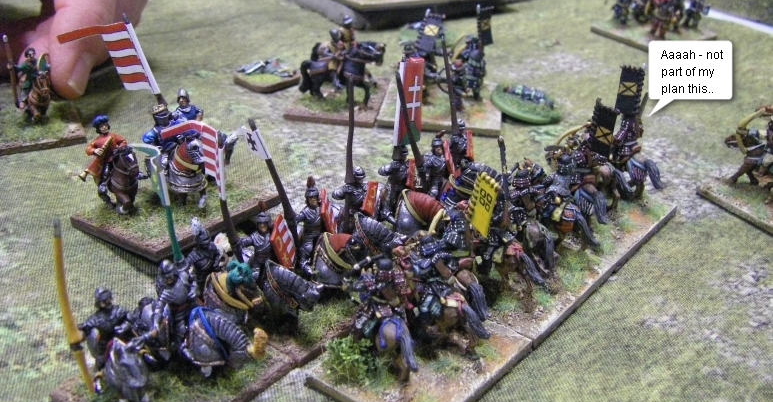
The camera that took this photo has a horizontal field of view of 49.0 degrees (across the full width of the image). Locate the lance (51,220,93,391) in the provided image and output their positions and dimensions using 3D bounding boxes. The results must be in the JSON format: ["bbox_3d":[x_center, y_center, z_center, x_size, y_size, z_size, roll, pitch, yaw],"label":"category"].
[{"bbox_3d":[-0.062,0.022,0.168,0.004,0.041,0.003,0,27,0],"label":"lance"}]

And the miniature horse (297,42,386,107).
[{"bbox_3d":[-0.017,-0.048,0.321,0.029,0.021,0.009,10,30,20],"label":"miniature horse"}]

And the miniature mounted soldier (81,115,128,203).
[{"bbox_3d":[-0.083,-0.013,0.248,0.013,0.021,0.011,-19,32,-30],"label":"miniature mounted soldier"}]

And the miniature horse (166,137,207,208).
[{"bbox_3d":[-0.063,-0.010,0.254,0.010,0.020,0.022,-22,34,-34],"label":"miniature horse"}]

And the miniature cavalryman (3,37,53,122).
[{"bbox_3d":[-0.135,-0.046,0.317,0.015,0.028,0.021,-16,31,-26],"label":"miniature cavalryman"}]

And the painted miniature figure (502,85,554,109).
[{"bbox_3d":[0.053,-0.039,0.318,0.019,0.006,0.009,22,35,27],"label":"painted miniature figure"}]

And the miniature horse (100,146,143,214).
[{"bbox_3d":[-0.082,-0.008,0.251,0.009,0.019,0.021,-20,33,-32],"label":"miniature horse"}]

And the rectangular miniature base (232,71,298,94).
[{"bbox_3d":[-0.050,-0.051,0.355,0.023,0.003,0.021,23,37,39],"label":"rectangular miniature base"}]

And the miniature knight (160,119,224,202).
[{"bbox_3d":[-0.043,-0.010,0.189,0.018,0.018,0.004,20,35,35],"label":"miniature knight"}]

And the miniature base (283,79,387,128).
[{"bbox_3d":[-0.018,-0.039,0.329,0.032,0.003,0.042,3,28,9],"label":"miniature base"}]

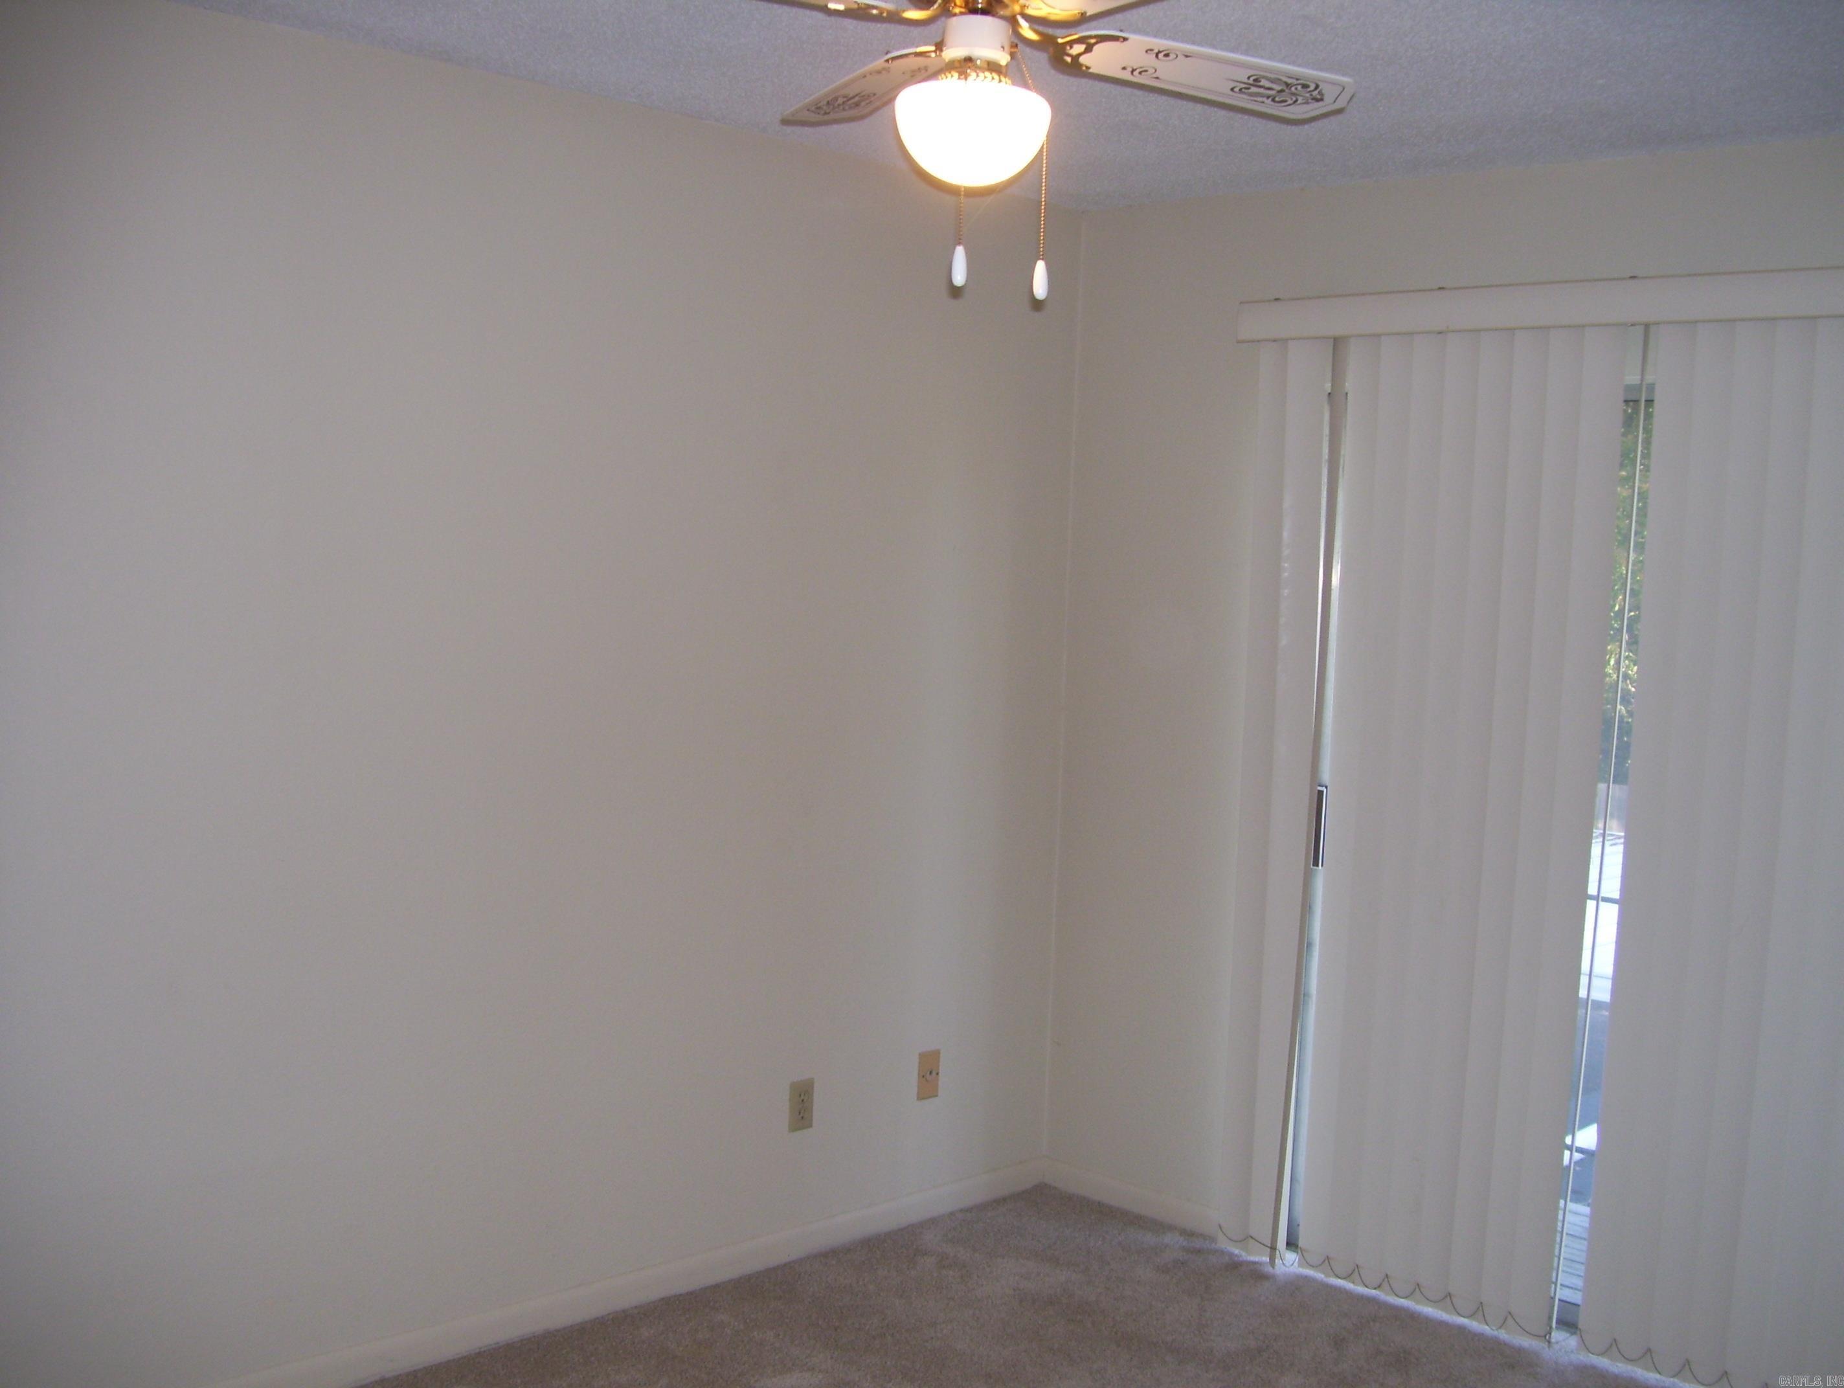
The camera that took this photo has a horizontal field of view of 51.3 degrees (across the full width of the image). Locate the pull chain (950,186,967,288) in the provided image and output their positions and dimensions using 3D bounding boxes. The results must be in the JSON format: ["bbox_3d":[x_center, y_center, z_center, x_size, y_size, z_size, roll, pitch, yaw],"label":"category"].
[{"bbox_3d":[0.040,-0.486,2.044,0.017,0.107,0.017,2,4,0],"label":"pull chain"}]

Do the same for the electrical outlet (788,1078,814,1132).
[{"bbox_3d":[-0.266,0.917,4.278,0.008,0.115,0.071,7,6,44],"label":"electrical outlet"}]

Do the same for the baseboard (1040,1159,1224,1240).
[{"bbox_3d":[0.505,1.231,4.672,0.590,0.077,0.015,7,6,44],"label":"baseboard"}]

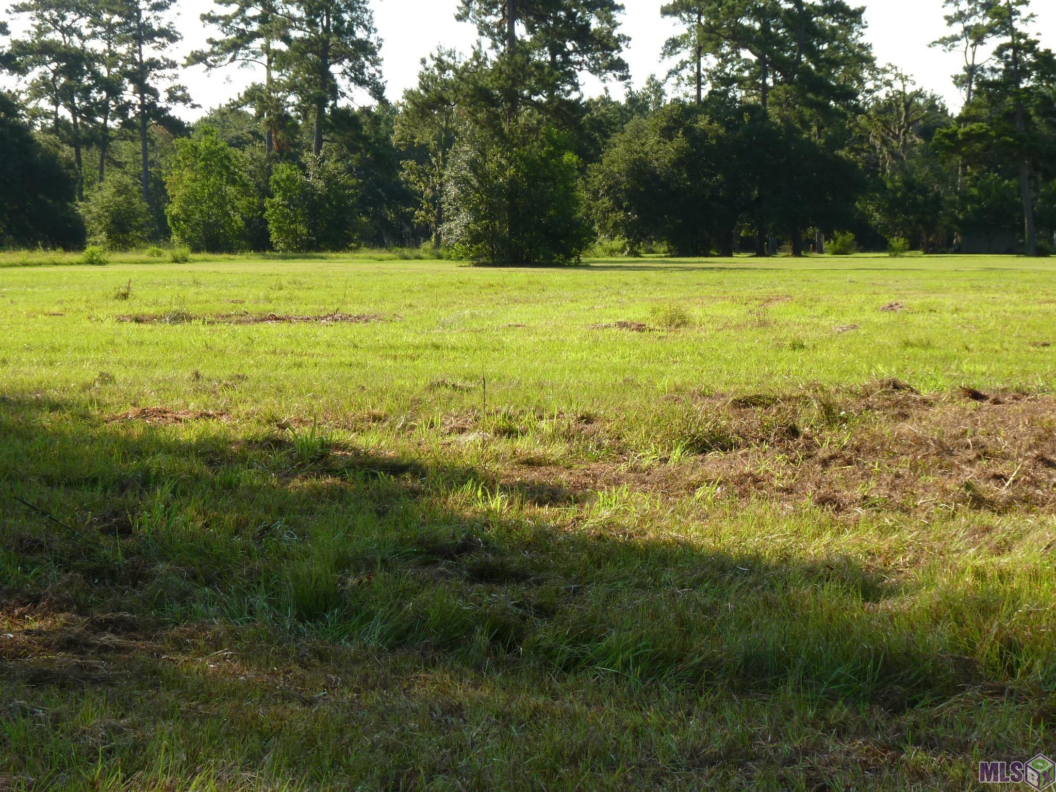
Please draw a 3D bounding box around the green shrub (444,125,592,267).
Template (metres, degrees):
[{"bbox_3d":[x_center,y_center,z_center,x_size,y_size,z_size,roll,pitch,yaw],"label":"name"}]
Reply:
[{"bbox_3d":[-0.497,-10.102,124.000,7.576,7.080,6.440,0,4,0],"label":"green shrub"}]

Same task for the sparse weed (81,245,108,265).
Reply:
[{"bbox_3d":[-20.703,-6.737,118.000,1.261,0.985,1.135,-1,4,-10],"label":"sparse weed"}]

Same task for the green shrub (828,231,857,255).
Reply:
[{"bbox_3d":[20.635,-10.006,162.000,1.947,1.569,1.752,0,4,7],"label":"green shrub"}]

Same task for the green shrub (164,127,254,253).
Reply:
[{"bbox_3d":[-18.969,-12.270,147.000,5.301,7.509,4.771,0,4,-7],"label":"green shrub"}]

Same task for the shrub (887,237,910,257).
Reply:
[{"bbox_3d":[23.262,-9.367,155.000,1.449,1.294,1.377,1,4,9],"label":"shrub"}]

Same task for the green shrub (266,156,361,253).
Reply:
[{"bbox_3d":[-12.611,-11.256,145.000,5.616,5.713,4.773,0,4,-5],"label":"green shrub"}]

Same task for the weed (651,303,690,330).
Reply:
[{"bbox_3d":[2.368,-1.328,41.000,0.698,0.401,0.593,0,4,3],"label":"weed"}]

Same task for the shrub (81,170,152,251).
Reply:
[{"bbox_3d":[-24.589,-11.043,147.000,4.270,4.761,4.056,-1,4,-9],"label":"shrub"}]

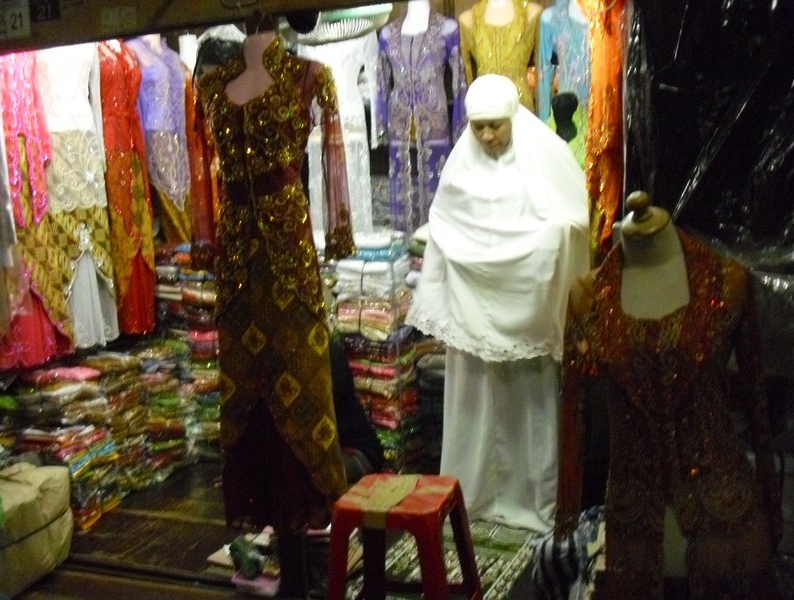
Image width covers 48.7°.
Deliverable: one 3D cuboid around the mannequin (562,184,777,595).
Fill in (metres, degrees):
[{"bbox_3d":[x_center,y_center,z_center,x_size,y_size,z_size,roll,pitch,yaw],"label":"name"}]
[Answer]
[{"bbox_3d":[0.568,0.276,1.830,0.440,0.830,0.270,1,6,25],"label":"mannequin"}]

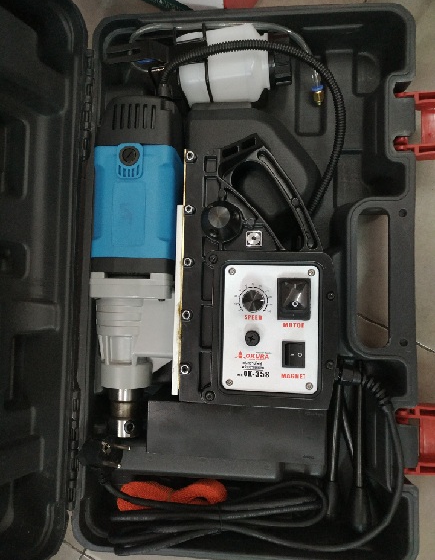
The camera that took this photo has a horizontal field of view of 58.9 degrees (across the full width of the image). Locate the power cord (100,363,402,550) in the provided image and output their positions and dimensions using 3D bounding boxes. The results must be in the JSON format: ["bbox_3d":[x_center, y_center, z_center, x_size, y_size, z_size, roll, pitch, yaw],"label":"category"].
[{"bbox_3d":[0.030,0.190,0.397,0.315,0.075,0.210,0,87,5],"label":"power cord"}]

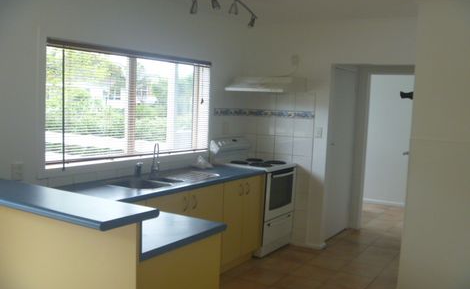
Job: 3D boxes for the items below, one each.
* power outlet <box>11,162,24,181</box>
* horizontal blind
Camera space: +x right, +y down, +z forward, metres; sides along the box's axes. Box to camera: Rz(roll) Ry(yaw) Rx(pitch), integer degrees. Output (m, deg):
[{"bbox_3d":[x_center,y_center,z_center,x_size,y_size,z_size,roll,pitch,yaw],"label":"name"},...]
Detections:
[{"bbox_3d":[-1.426,0.180,2.990,0.012,0.114,0.086,5,6,33],"label":"power outlet"},{"bbox_3d":[-0.785,-0.331,3.903,0.097,0.893,1.857,5,6,33],"label":"horizontal blind"}]

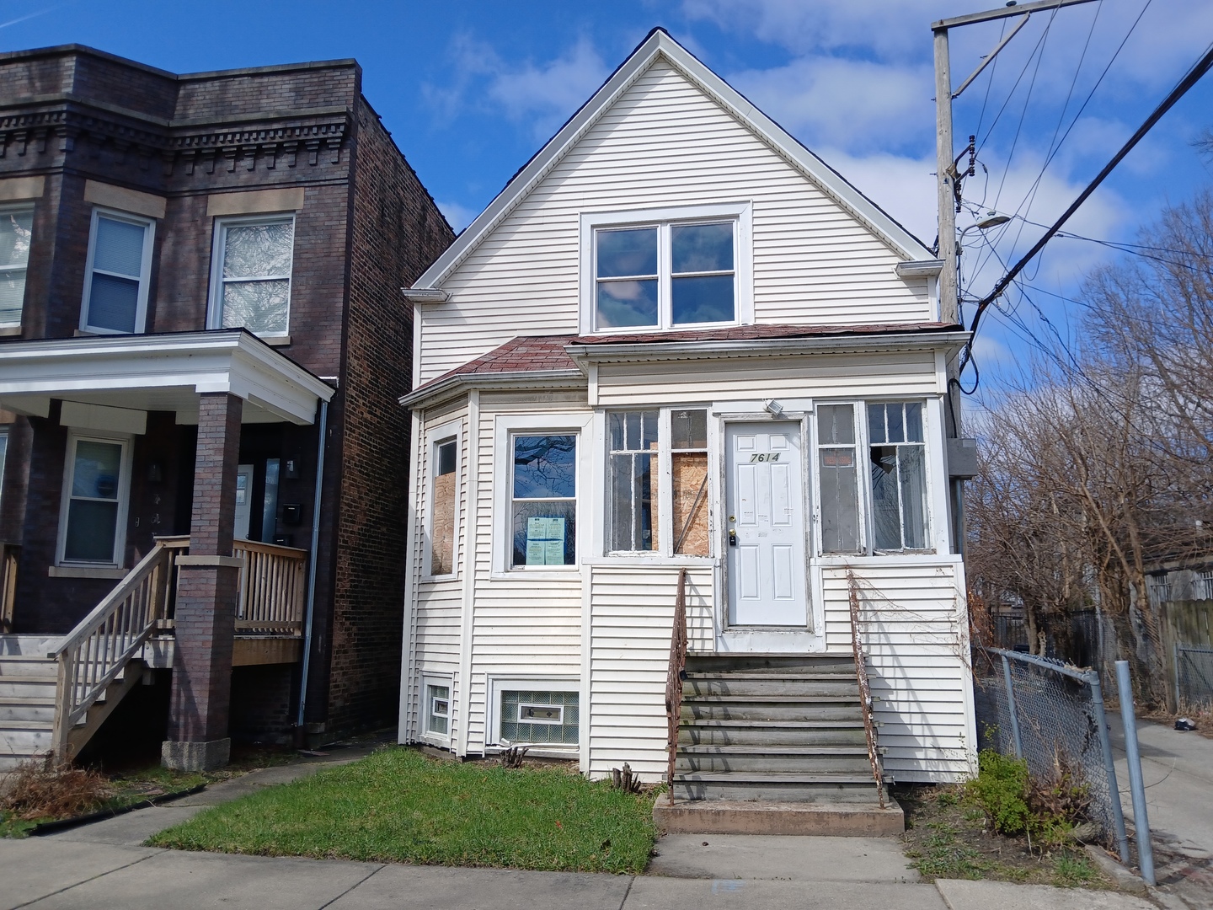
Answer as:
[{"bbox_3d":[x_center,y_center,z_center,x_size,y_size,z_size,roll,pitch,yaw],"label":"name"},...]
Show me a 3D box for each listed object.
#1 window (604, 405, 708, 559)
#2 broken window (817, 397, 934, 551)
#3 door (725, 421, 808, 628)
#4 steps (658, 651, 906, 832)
[{"bbox_3d":[0.522,0.263,9.126,1.067,1.517,0.120,-1,-11,8],"label":"window"},{"bbox_3d":[2.593,0.215,8.822,1.075,1.503,0.120,-1,-11,8],"label":"broken window"},{"bbox_3d":[1.560,0.653,8.938,0.745,2.000,0.070,-1,-11,8],"label":"door"},{"bbox_3d":[1.389,2.341,7.682,1.813,1.271,1.733,-1,-11,8],"label":"steps"}]

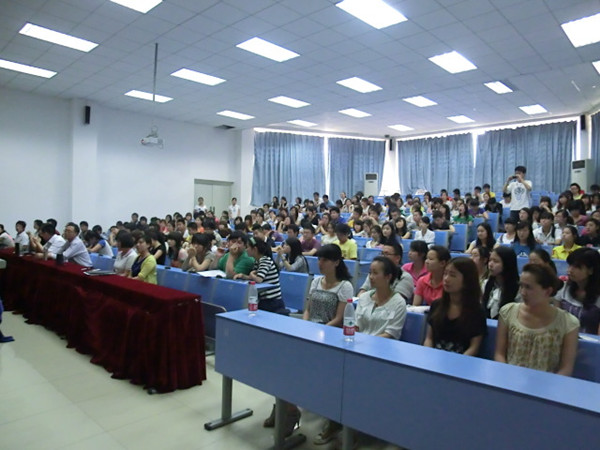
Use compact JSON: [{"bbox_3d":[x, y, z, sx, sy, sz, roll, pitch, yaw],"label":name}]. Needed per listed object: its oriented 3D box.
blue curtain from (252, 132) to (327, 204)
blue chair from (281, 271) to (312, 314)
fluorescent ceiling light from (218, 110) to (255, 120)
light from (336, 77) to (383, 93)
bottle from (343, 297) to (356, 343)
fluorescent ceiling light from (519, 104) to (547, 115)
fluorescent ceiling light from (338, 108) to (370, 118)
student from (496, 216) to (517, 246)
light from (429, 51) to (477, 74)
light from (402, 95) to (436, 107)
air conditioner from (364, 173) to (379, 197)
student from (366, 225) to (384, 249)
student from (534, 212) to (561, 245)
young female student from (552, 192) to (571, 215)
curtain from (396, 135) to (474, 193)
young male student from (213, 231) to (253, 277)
[{"bbox_3d":[-0.439,-2.203,16.953,3.070,2.930,0.180,0,2,-17],"label":"blue curtain"},{"bbox_3d":[-0.140,0.944,4.671,0.530,0.780,0.450,2,2,43],"label":"blue chair"},{"bbox_3d":[-2.083,-3.629,13.648,0.600,0.080,1.200,2,3,43],"label":"fluorescent ceiling light"},{"bbox_3d":[1.500,-3.492,10.420,0.600,0.070,1.200,2,2,43],"label":"light"},{"bbox_3d":[0.262,0.505,2.220,0.066,0.230,0.066,1,2,0],"label":"bottle"},{"bbox_3d":[7.612,-3.755,13.561,0.570,0.080,1.180,2,2,43],"label":"fluorescent ceiling light"},{"bbox_3d":[1.908,-3.863,14.351,0.600,0.070,1.200,2,2,43],"label":"fluorescent ceiling light"},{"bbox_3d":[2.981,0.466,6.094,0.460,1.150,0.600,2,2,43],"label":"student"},{"bbox_3d":[3.220,-3.414,8.711,0.600,0.070,1.200,2,2,43],"label":"light"},{"bbox_3d":[3.700,-3.793,12.731,0.600,0.080,1.200,2,3,43],"label":"light"},{"bbox_3d":[3.014,-1.288,17.527,0.550,1.800,0.400,1,2,13],"label":"air conditioner"},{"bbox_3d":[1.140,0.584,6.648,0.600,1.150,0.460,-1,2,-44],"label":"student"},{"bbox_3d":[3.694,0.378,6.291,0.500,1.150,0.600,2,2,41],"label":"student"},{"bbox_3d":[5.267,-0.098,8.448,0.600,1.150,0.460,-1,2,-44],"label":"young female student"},{"bbox_3d":[5.550,-2.250,17.196,3.200,2.700,0.150,2,2,43],"label":"curtain"},{"bbox_3d":[-0.767,0.697,5.027,0.520,1.245,0.700,1,2,33],"label":"young male student"}]

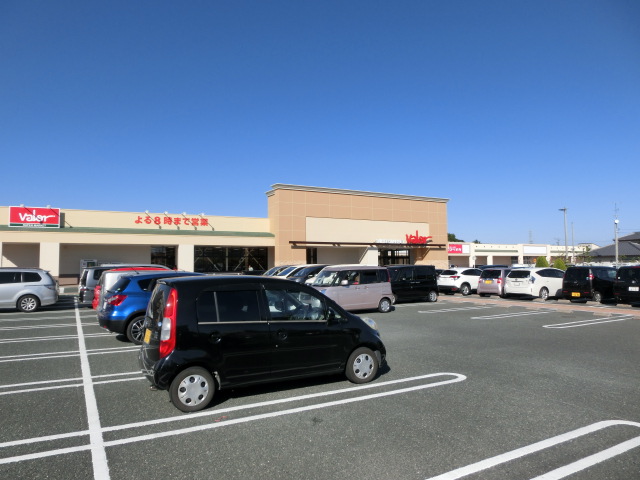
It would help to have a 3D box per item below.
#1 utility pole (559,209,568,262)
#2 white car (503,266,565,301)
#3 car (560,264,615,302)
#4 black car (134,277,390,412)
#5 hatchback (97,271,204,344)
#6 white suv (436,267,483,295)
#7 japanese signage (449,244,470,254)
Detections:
[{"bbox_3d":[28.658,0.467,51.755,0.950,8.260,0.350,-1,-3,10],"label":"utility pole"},{"bbox_3d":[11.577,2.210,22.780,4.615,1.575,1.775,2,-4,-29],"label":"white car"},{"bbox_3d":[13.215,2.067,21.103,3.395,1.640,1.475,2,-4,-29],"label":"car"},{"bbox_3d":[-0.736,1.312,6.584,3.395,1.610,1.475,2,-4,-29],"label":"black car"},{"bbox_3d":[-3.248,1.622,11.287,4.300,1.580,1.765,2,-4,-29],"label":"hatchback"},{"bbox_3d":[8.958,2.418,26.256,4.300,1.605,1.770,2,-4,-29],"label":"white suv"},{"bbox_3d":[30.442,2.080,97.309,7.150,2.000,0.250,2,-4,-29],"label":"japanese signage"}]

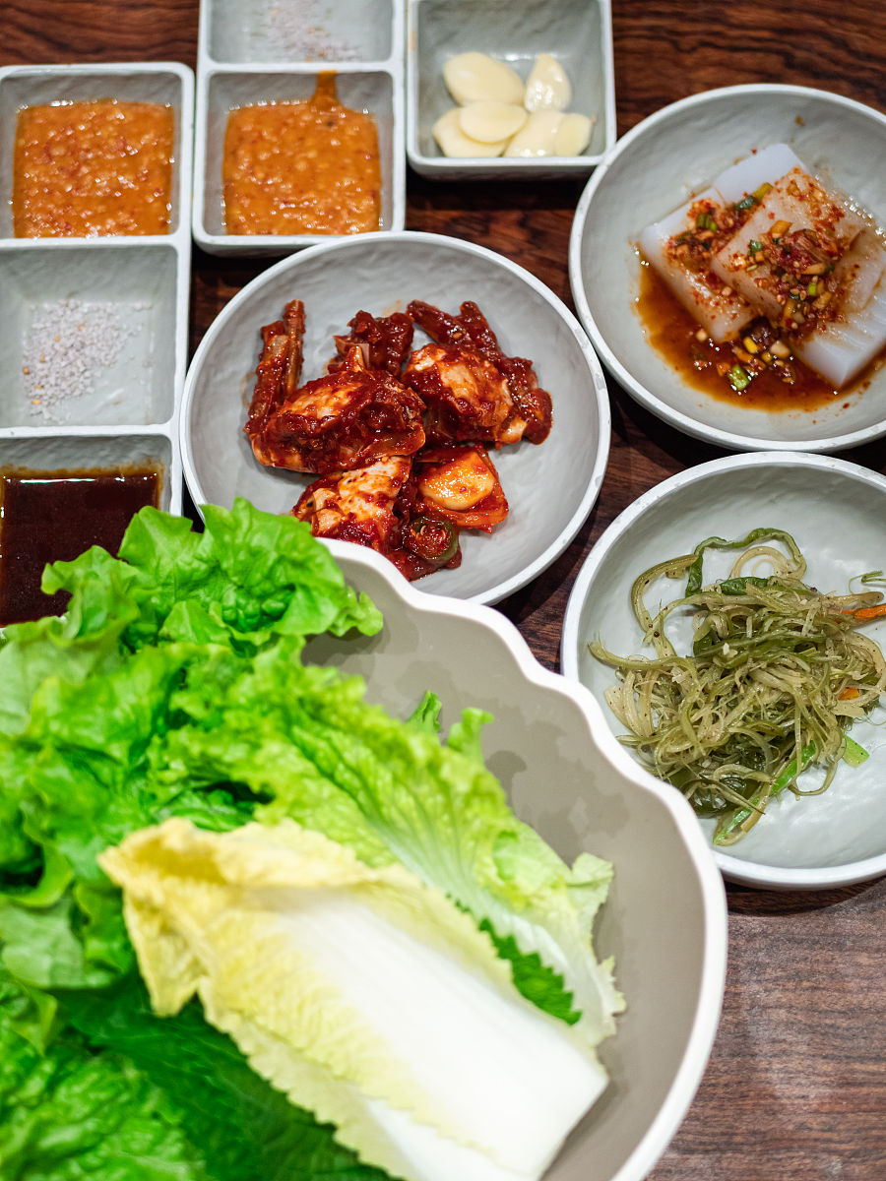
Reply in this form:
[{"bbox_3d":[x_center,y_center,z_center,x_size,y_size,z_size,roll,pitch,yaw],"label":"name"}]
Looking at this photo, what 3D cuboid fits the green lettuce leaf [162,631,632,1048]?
[{"bbox_3d":[-0.011,0.078,0.512,0.174,0.045,0.080,41,74,-18],"label":"green lettuce leaf"}]

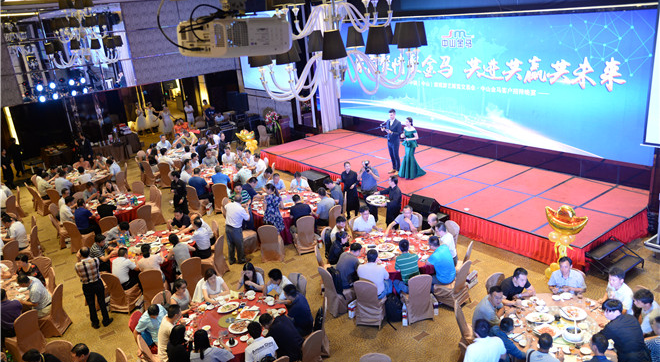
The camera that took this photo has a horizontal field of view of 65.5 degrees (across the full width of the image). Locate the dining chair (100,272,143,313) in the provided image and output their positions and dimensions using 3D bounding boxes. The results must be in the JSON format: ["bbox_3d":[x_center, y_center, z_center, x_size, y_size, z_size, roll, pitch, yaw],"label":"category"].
[{"bbox_3d":[-4.277,2.164,10.564,0.460,0.950,0.600,-1,19,13],"label":"dining chair"}]

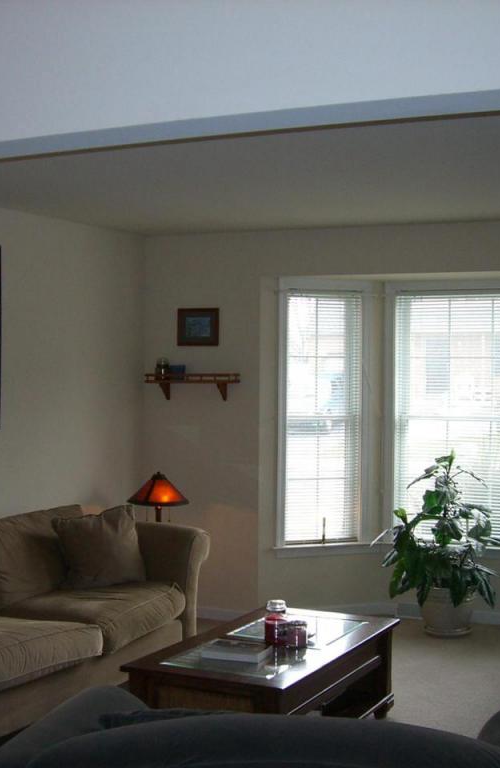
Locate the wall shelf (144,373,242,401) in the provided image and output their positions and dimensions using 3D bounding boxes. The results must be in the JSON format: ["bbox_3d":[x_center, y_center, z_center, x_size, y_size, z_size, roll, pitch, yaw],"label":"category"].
[{"bbox_3d":[-0.364,0.019,7.045,0.610,0.165,0.130,1,1,27],"label":"wall shelf"}]

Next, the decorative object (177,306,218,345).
[{"bbox_3d":[-0.332,-0.356,7.081,0.290,0.235,0.030,1,1,27],"label":"decorative object"}]

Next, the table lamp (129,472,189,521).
[{"bbox_3d":[-0.568,0.787,6.993,0.390,0.480,0.390,1,1,0],"label":"table lamp"}]

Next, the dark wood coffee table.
[{"bbox_3d":[0.096,1.279,4.609,0.660,0.460,1.240,1,1,27],"label":"dark wood coffee table"}]

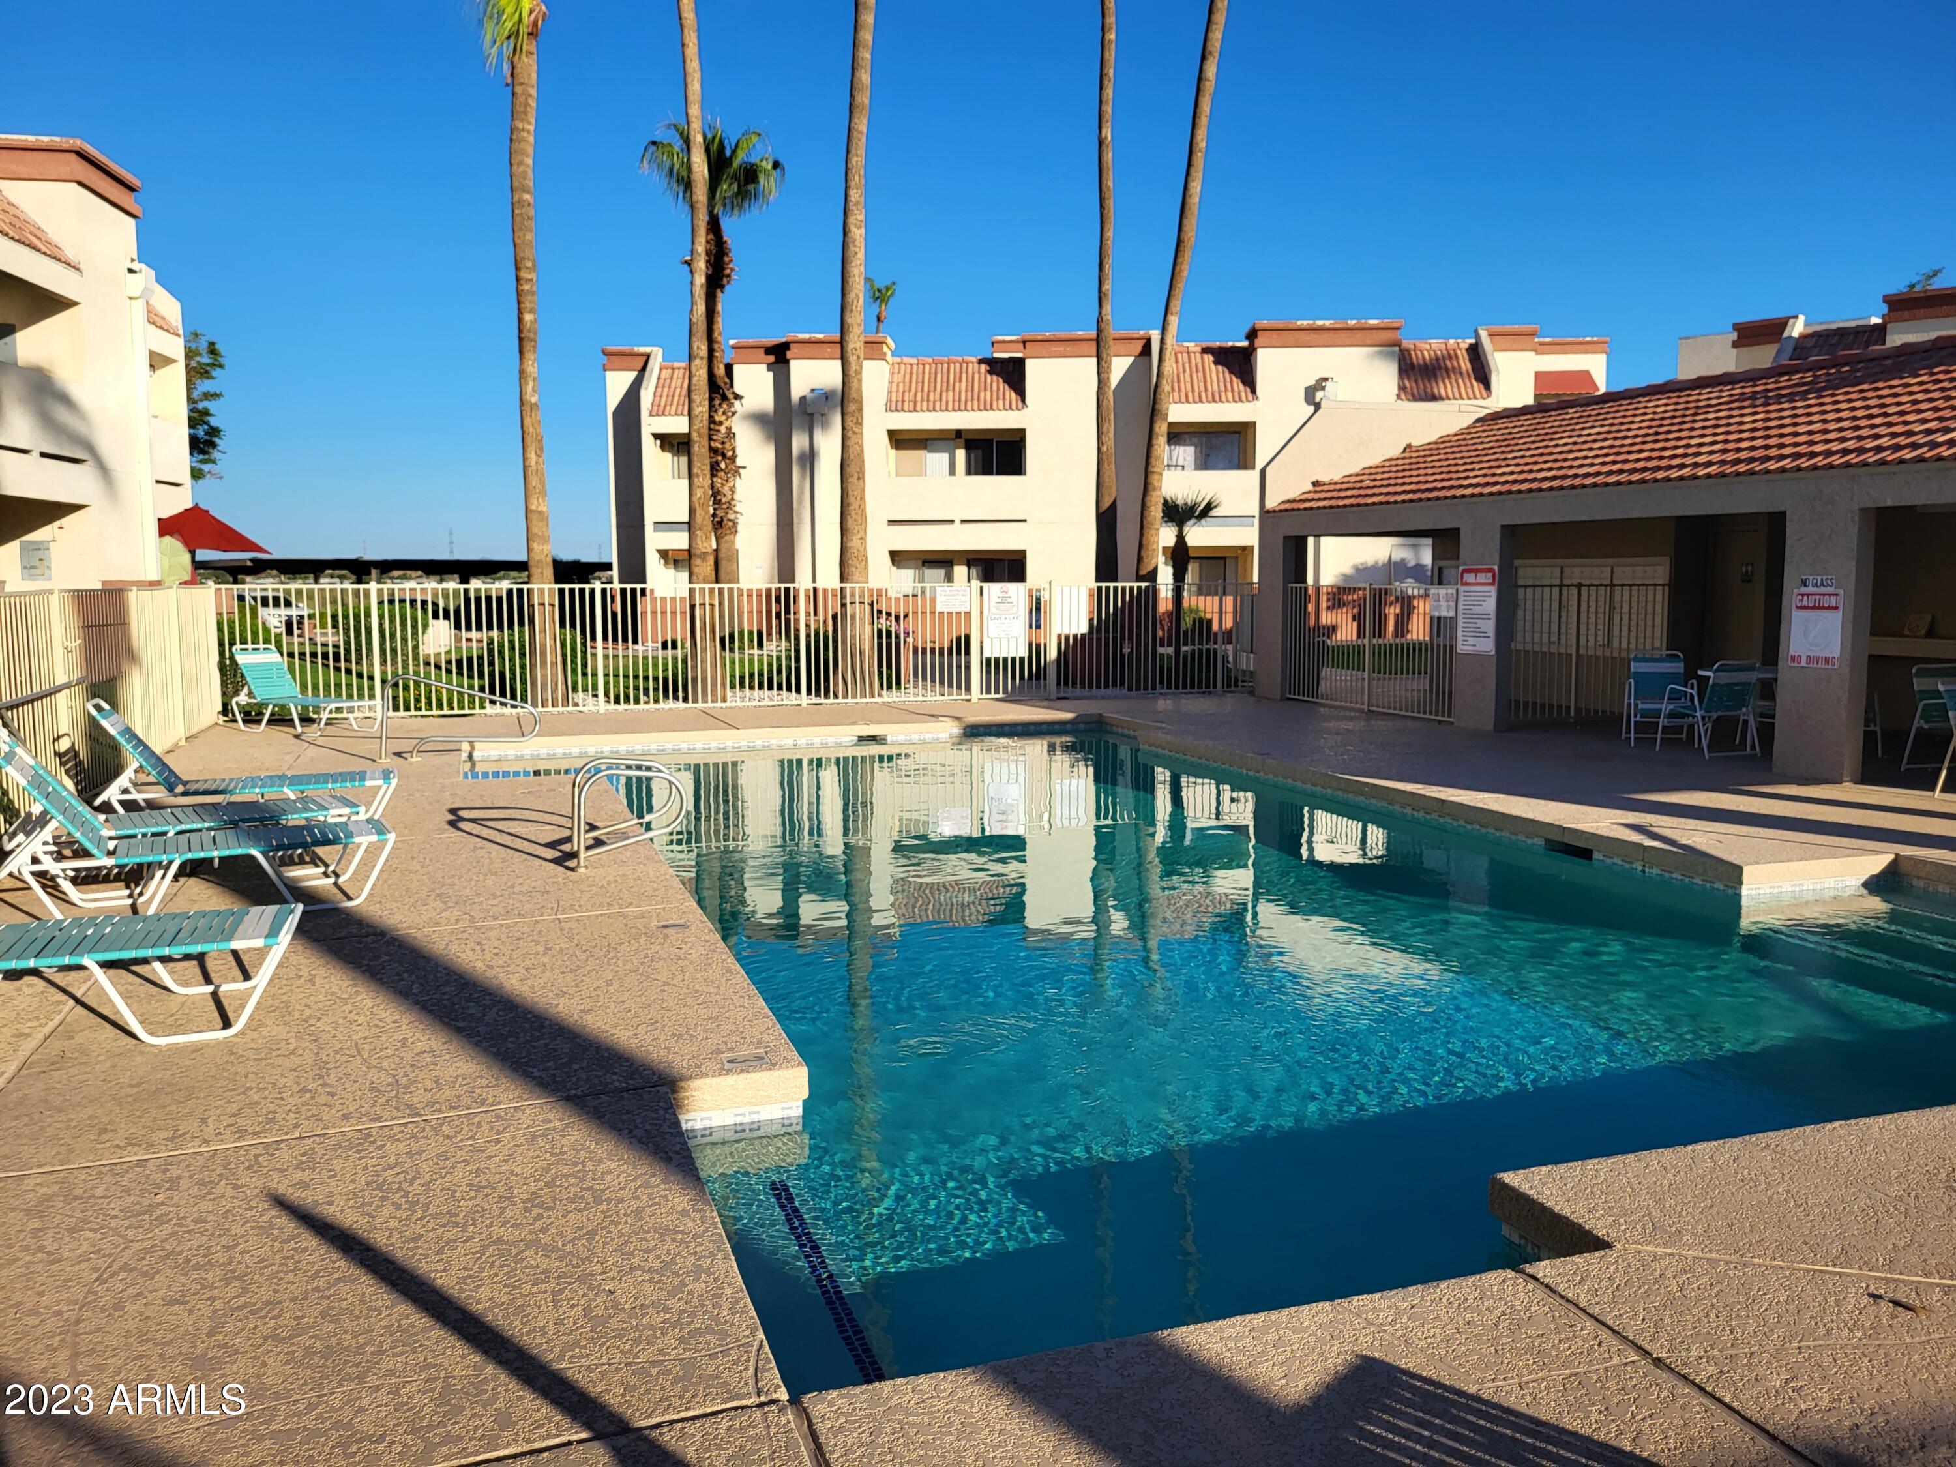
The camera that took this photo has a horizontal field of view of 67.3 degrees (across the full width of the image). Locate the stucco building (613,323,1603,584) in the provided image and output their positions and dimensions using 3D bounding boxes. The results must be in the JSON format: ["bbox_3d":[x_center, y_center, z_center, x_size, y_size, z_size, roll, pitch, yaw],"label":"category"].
[{"bbox_3d":[2.995,-5.832,37.389,22.739,6.897,12.000,0,6,3],"label":"stucco building"}]

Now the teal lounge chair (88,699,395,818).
[{"bbox_3d":[-4.532,0.194,9.171,1.690,0.870,0.670,-3,7,-23],"label":"teal lounge chair"}]

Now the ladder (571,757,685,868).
[{"bbox_3d":[-1.991,0.430,8.349,0.630,0.550,0.570,-2,6,-19],"label":"ladder"}]

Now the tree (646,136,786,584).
[{"bbox_3d":[-5.683,-7.527,32.187,3.132,11.332,3.132,0,6,0],"label":"tree"}]

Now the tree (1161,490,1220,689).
[{"bbox_3d":[2.951,-2.121,21.455,1.143,2.843,1.143,0,6,0],"label":"tree"}]

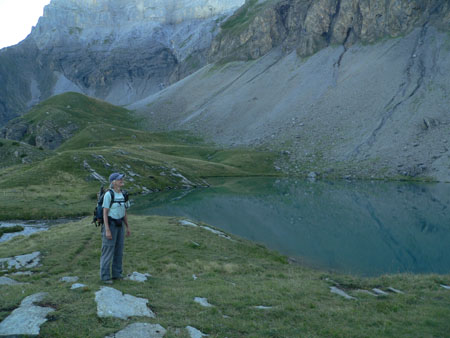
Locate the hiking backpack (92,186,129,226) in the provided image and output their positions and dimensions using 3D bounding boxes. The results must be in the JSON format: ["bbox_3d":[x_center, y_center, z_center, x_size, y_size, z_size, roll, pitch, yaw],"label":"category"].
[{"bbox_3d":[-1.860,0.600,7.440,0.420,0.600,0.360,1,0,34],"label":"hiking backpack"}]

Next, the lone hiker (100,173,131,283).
[{"bbox_3d":[-1.720,0.926,7.350,0.370,1.720,0.520,1,0,34],"label":"lone hiker"}]

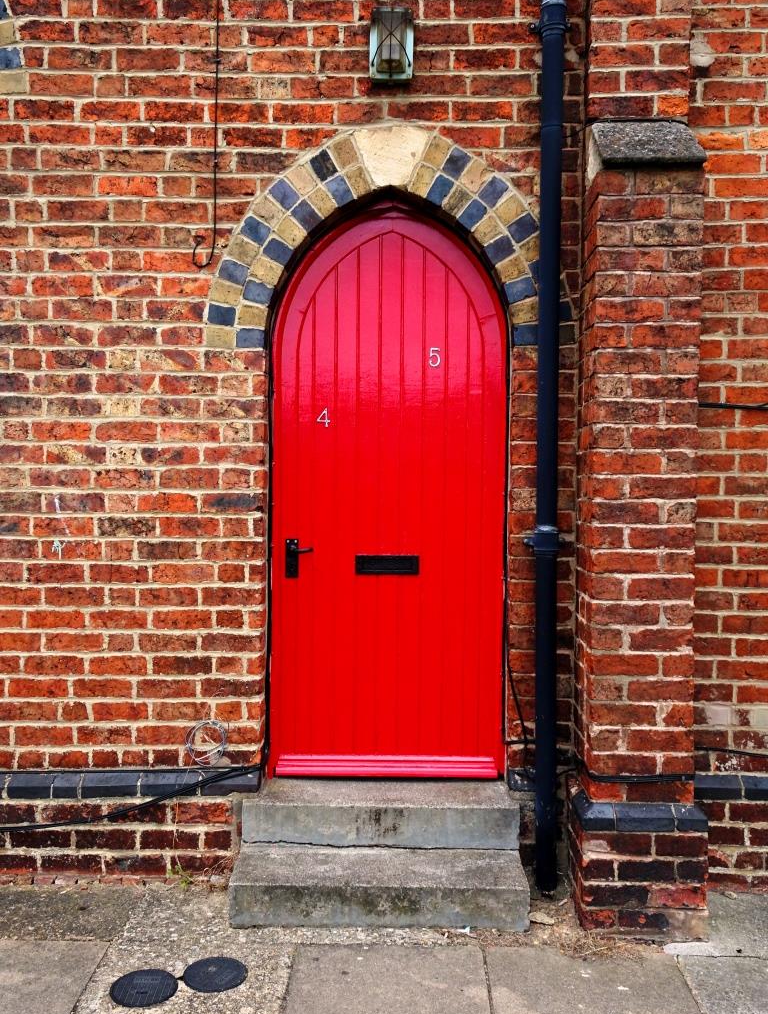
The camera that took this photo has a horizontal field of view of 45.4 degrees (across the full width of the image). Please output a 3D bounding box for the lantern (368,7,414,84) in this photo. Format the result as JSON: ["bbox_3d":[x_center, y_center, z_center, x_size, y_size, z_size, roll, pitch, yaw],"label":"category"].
[{"bbox_3d":[0.029,-1.650,3.254,0.157,0.252,0.110,0,3,0],"label":"lantern"}]

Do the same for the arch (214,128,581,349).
[{"bbox_3d":[0.029,-0.985,3.408,1.366,0.798,0.130,0,3,0],"label":"arch"}]

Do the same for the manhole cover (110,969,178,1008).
[{"bbox_3d":[-0.728,1.474,2.788,0.200,0.020,0.200,0,3,0],"label":"manhole cover"}]

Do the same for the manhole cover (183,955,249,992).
[{"bbox_3d":[-0.527,1.470,2.865,0.202,0.020,0.202,0,3,0],"label":"manhole cover"}]

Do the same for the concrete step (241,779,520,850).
[{"bbox_3d":[-0.012,1.180,3.520,1.032,0.171,0.240,0,3,0],"label":"concrete step"}]

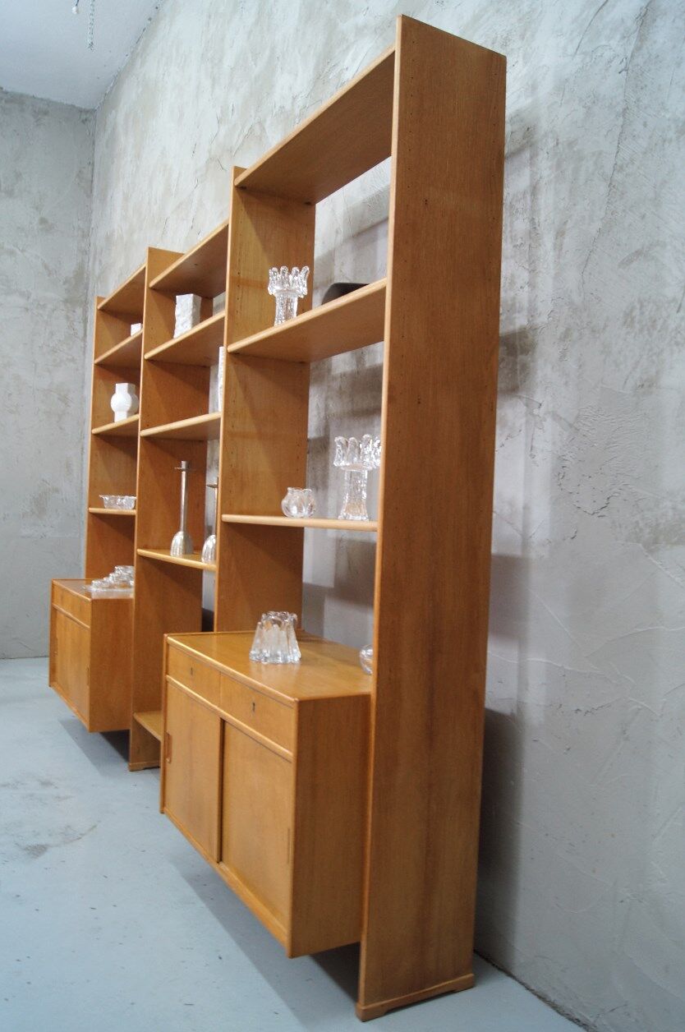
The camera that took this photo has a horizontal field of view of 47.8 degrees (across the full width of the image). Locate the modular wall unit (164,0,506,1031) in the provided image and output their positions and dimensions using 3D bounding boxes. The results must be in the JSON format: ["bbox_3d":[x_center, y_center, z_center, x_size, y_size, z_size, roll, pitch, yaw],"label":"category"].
[{"bbox_3d":[-0.087,-0.001,1.924,0.434,2.000,0.858,2,0,-31],"label":"modular wall unit"}]

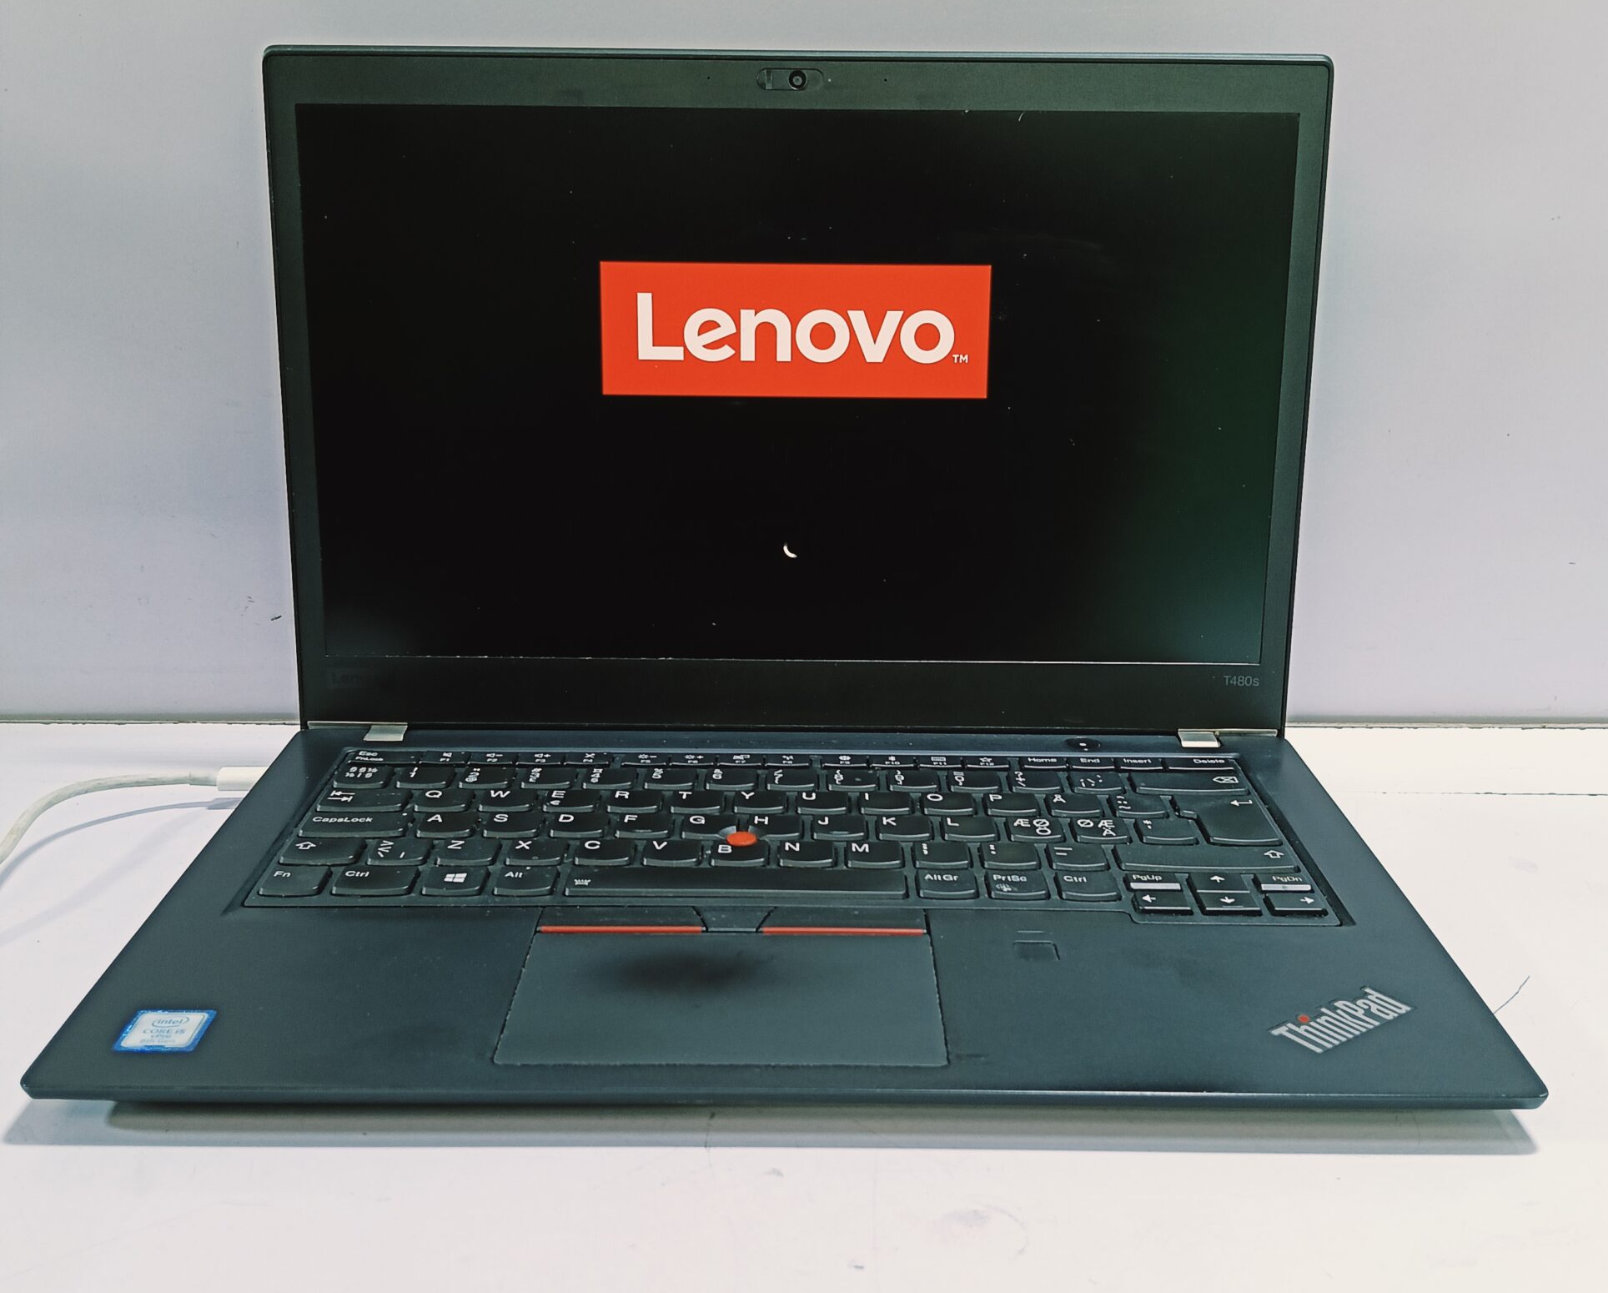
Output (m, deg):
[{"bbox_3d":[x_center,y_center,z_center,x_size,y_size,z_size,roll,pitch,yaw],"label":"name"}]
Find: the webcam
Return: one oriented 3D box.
[{"bbox_3d":[-0.004,-0.175,0.515,0.021,0.007,0.004,1,12,0],"label":"webcam"}]

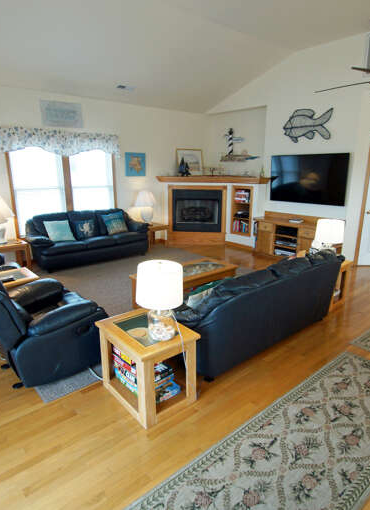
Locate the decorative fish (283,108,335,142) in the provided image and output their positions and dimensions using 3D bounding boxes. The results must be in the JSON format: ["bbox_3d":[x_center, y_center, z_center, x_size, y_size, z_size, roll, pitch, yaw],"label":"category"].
[{"bbox_3d":[2.132,-2.285,5.626,0.050,0.550,0.930,-11,18,-37],"label":"decorative fish"}]

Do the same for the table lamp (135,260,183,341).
[{"bbox_3d":[-0.149,0.288,2.016,0.300,0.490,0.300,0,14,0],"label":"table lamp"}]

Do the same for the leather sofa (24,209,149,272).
[{"bbox_3d":[-1.698,-0.347,5.836,1.980,0.860,0.920,-11,17,-38],"label":"leather sofa"}]

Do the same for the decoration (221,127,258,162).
[{"bbox_3d":[1.168,-2.449,7.105,0.120,0.700,1.050,-11,17,-38],"label":"decoration"}]

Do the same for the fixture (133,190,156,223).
[{"bbox_3d":[-0.824,-1.007,6.633,0.420,0.680,0.420,0,14,0],"label":"fixture"}]

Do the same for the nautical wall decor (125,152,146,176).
[{"bbox_3d":[-1.034,-1.898,6.704,0.485,0.465,0.035,-11,17,-38],"label":"nautical wall decor"}]

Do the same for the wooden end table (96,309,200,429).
[{"bbox_3d":[-0.253,0.732,2.189,0.450,0.500,0.585,-11,18,-37],"label":"wooden end table"}]

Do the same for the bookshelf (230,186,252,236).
[{"bbox_3d":[1.306,-0.953,6.945,0.260,1.040,0.600,-11,18,-37],"label":"bookshelf"}]

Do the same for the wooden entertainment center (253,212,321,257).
[{"bbox_3d":[1.964,-0.332,5.972,0.410,0.790,1.500,-11,17,-37],"label":"wooden entertainment center"}]

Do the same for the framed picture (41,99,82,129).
[{"bbox_3d":[-2.068,-2.364,5.398,0.690,0.400,0.030,-11,17,-37],"label":"framed picture"}]

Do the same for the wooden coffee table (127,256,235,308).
[{"bbox_3d":[0.022,0.382,3.778,1.250,0.410,0.540,-11,17,-38],"label":"wooden coffee table"}]

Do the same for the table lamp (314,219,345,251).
[{"bbox_3d":[1.705,-0.170,3.825,0.320,0.480,0.320,-11,18,-37],"label":"table lamp"}]

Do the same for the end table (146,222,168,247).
[{"bbox_3d":[-0.672,-0.356,6.702,0.460,0.500,0.530,-11,17,-37],"label":"end table"}]

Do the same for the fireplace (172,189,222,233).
[{"bbox_3d":[0.273,-1.001,7.145,1.080,0.930,0.320,1,14,4],"label":"fireplace"}]

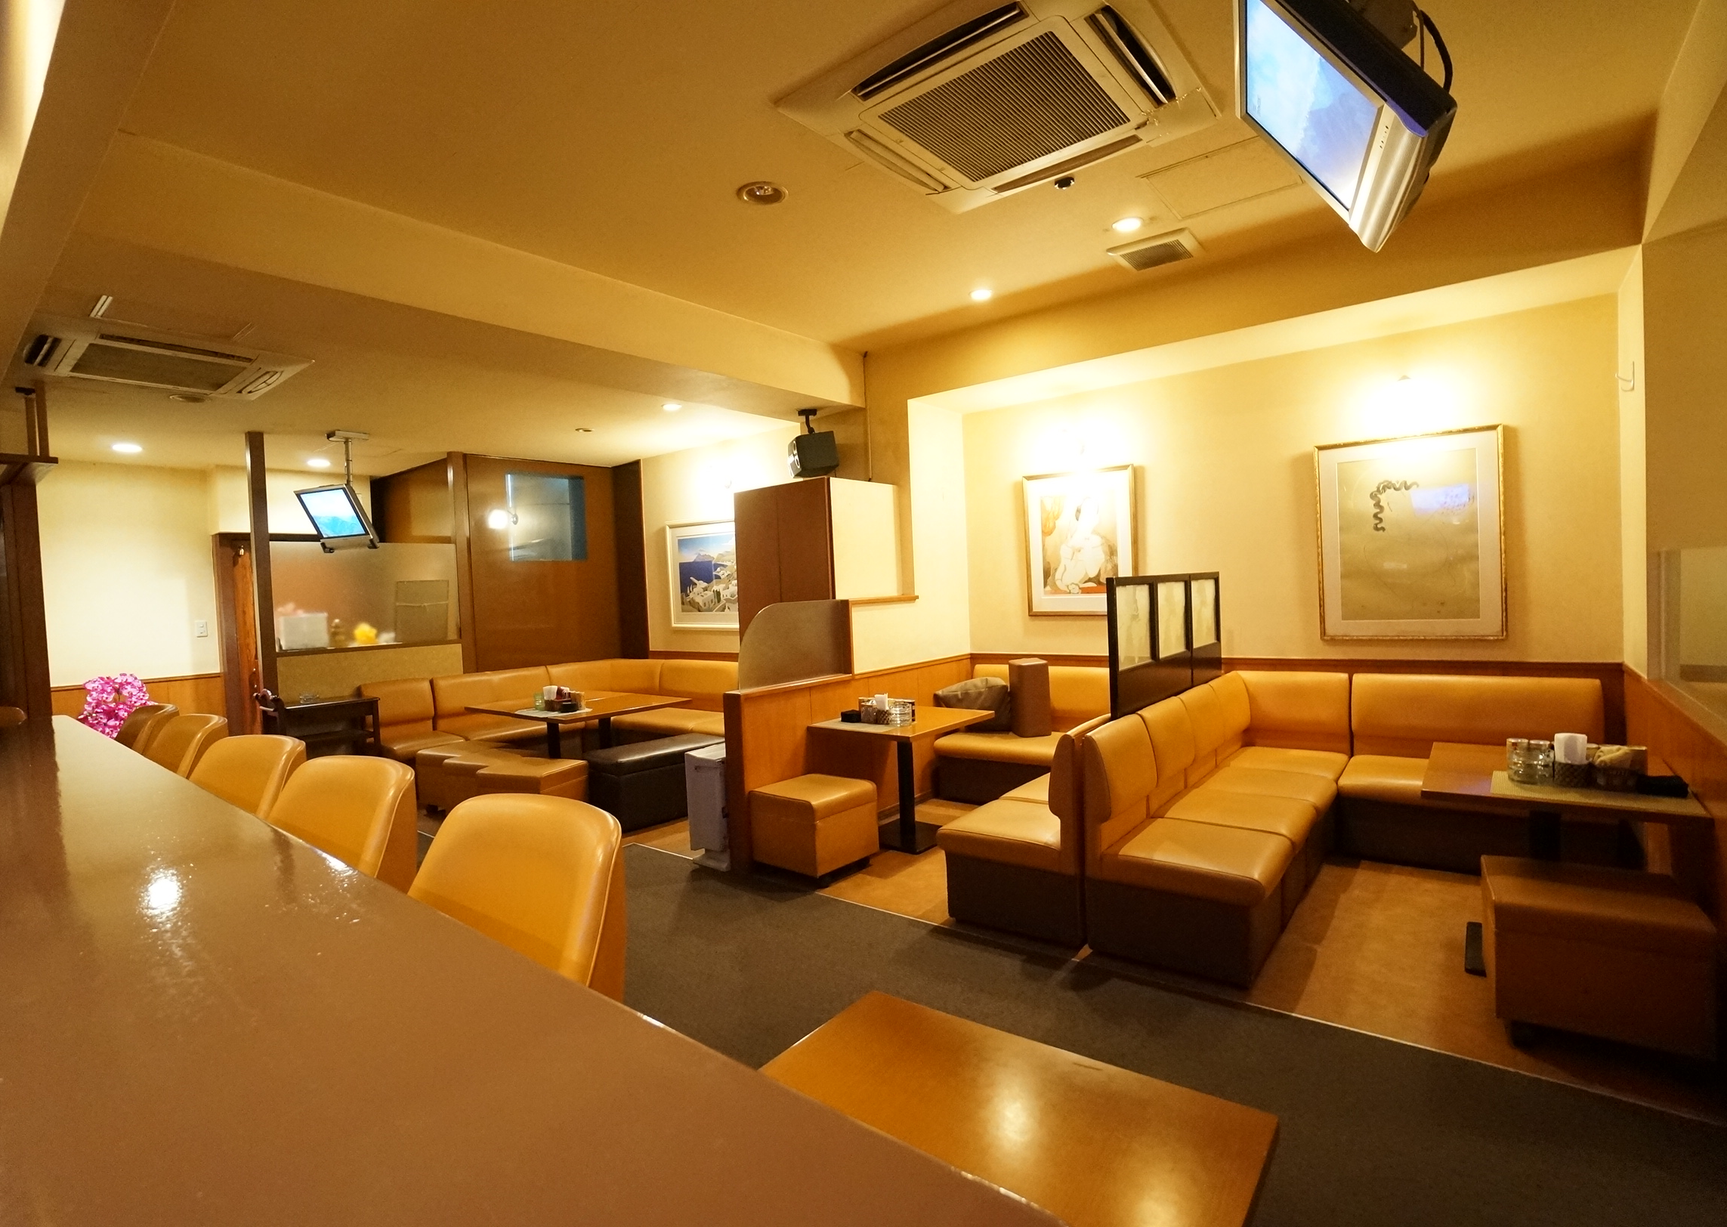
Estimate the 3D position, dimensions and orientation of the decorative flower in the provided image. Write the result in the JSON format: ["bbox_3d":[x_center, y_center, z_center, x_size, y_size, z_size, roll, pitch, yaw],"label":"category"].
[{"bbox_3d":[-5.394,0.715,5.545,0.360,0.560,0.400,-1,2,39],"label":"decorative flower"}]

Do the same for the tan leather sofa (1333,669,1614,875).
[{"bbox_3d":[2.487,0.667,3.166,0.870,0.755,0.590,-1,2,39],"label":"tan leather sofa"}]

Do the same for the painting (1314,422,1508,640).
[{"bbox_3d":[2.691,-0.372,3.814,0.755,1.005,0.035,-1,2,38],"label":"painting"}]

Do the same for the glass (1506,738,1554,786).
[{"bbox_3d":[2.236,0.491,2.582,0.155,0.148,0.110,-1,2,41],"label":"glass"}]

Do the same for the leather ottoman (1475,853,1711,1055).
[{"bbox_3d":[1.920,0.913,2.035,0.390,0.380,0.380,-2,2,34],"label":"leather ottoman"}]

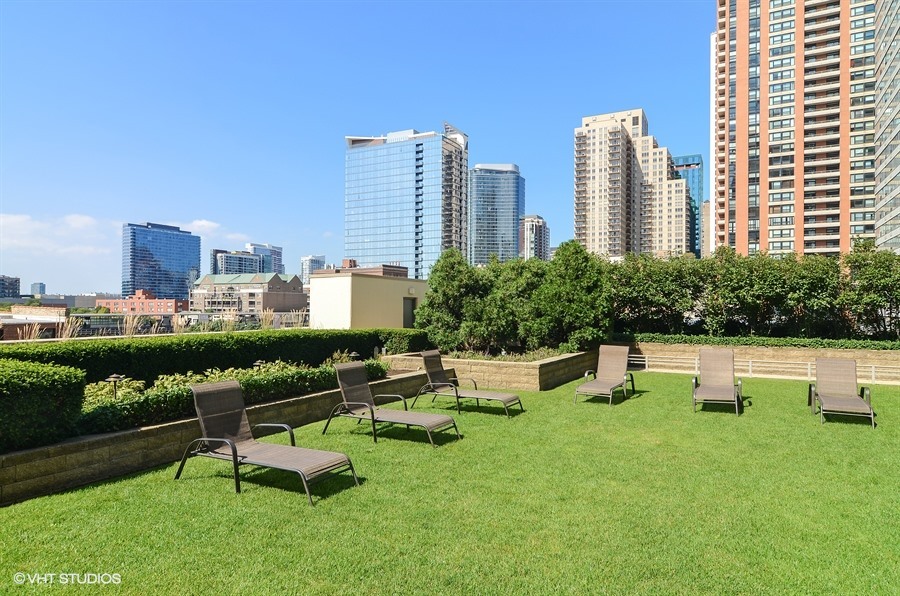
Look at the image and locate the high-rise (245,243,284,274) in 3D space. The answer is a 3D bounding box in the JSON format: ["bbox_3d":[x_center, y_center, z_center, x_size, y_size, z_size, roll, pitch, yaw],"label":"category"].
[{"bbox_3d":[-216.562,-19.230,611.414,17.000,83.736,39.000,0,-1,30],"label":"high-rise"}]

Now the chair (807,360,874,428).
[{"bbox_3d":[6.644,1.566,8.901,0.813,0.875,1.990,-1,-1,32],"label":"chair"}]

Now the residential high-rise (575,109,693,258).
[{"bbox_3d":[87.676,-31.248,249.414,47.000,101.500,40.000,0,-1,26],"label":"residential high-rise"}]

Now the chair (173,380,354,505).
[{"bbox_3d":[-1.923,1.439,5.538,1.879,0.981,0.813,0,-1,28],"label":"chair"}]

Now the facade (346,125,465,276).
[{"bbox_3d":[-18.984,-25.962,233.450,48.800,90.000,25.000,0,-1,26],"label":"facade"}]

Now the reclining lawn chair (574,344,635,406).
[{"bbox_3d":[3.123,1.524,10.550,0.813,1.004,1.879,0,-1,30],"label":"reclining lawn chair"}]

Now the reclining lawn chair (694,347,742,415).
[{"bbox_3d":[4.569,1.384,8.952,0.734,0.901,1.727,0,-1,28],"label":"reclining lawn chair"}]

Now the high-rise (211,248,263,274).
[{"bbox_3d":[-240.303,-15.514,596.181,43.000,81.000,36.000,1,-1,-34],"label":"high-rise"}]

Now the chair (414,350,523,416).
[{"bbox_3d":[0.297,1.357,8.459,1.727,0.901,0.734,0,-1,27],"label":"chair"}]

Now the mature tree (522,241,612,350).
[{"bbox_3d":[2.960,-0.050,13.200,2.250,2.797,2.100,0,-1,27],"label":"mature tree"}]

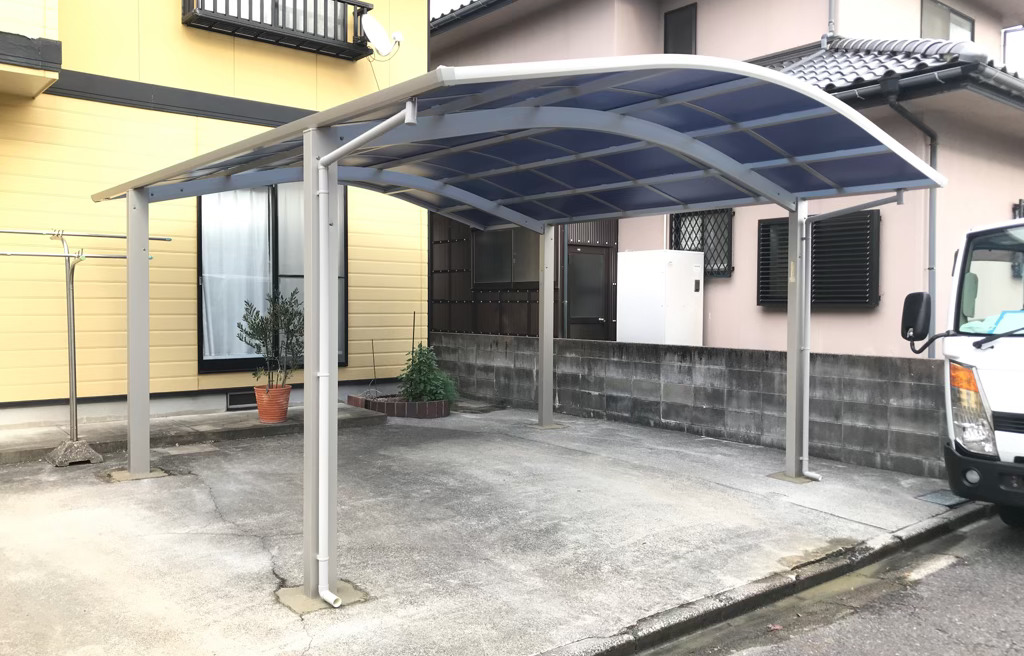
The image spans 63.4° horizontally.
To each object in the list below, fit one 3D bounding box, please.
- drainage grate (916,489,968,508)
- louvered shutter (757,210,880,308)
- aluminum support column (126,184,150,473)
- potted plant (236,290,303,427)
[{"bbox_3d":[3.111,1.226,5.930,0.420,0.030,0.280,-1,2,-39],"label":"drainage grate"},{"bbox_3d":[3.113,-0.685,8.521,0.130,0.927,1.276,-1,2,-40],"label":"louvered shutter"},{"bbox_3d":[-2.804,0.032,6.222,0.132,2.134,0.083,-1,2,-39],"label":"aluminum support column"},{"bbox_3d":[-2.388,0.274,8.295,0.700,1.346,0.640,-1,2,-40],"label":"potted plant"}]

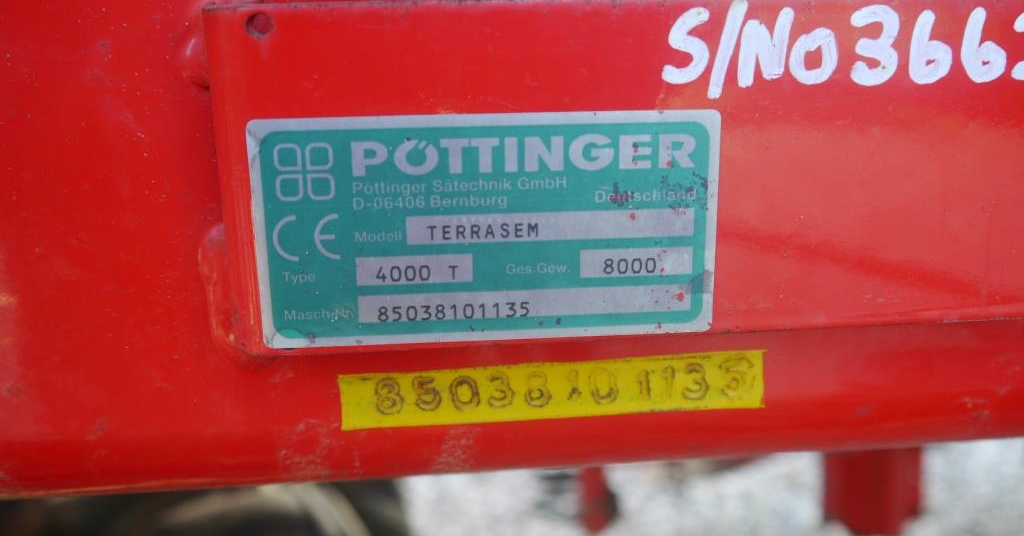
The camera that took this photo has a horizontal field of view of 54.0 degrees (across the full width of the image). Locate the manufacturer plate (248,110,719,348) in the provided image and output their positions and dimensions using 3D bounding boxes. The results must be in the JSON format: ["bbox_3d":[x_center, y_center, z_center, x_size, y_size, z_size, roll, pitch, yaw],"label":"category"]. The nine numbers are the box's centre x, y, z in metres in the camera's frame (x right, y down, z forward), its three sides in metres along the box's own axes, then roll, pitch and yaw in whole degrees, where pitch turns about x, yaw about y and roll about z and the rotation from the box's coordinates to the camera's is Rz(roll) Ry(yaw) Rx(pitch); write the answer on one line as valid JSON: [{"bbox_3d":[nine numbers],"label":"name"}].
[{"bbox_3d":[-0.005,-0.008,0.227,0.104,0.052,0.001,-2,15,-4],"label":"manufacturer plate"}]

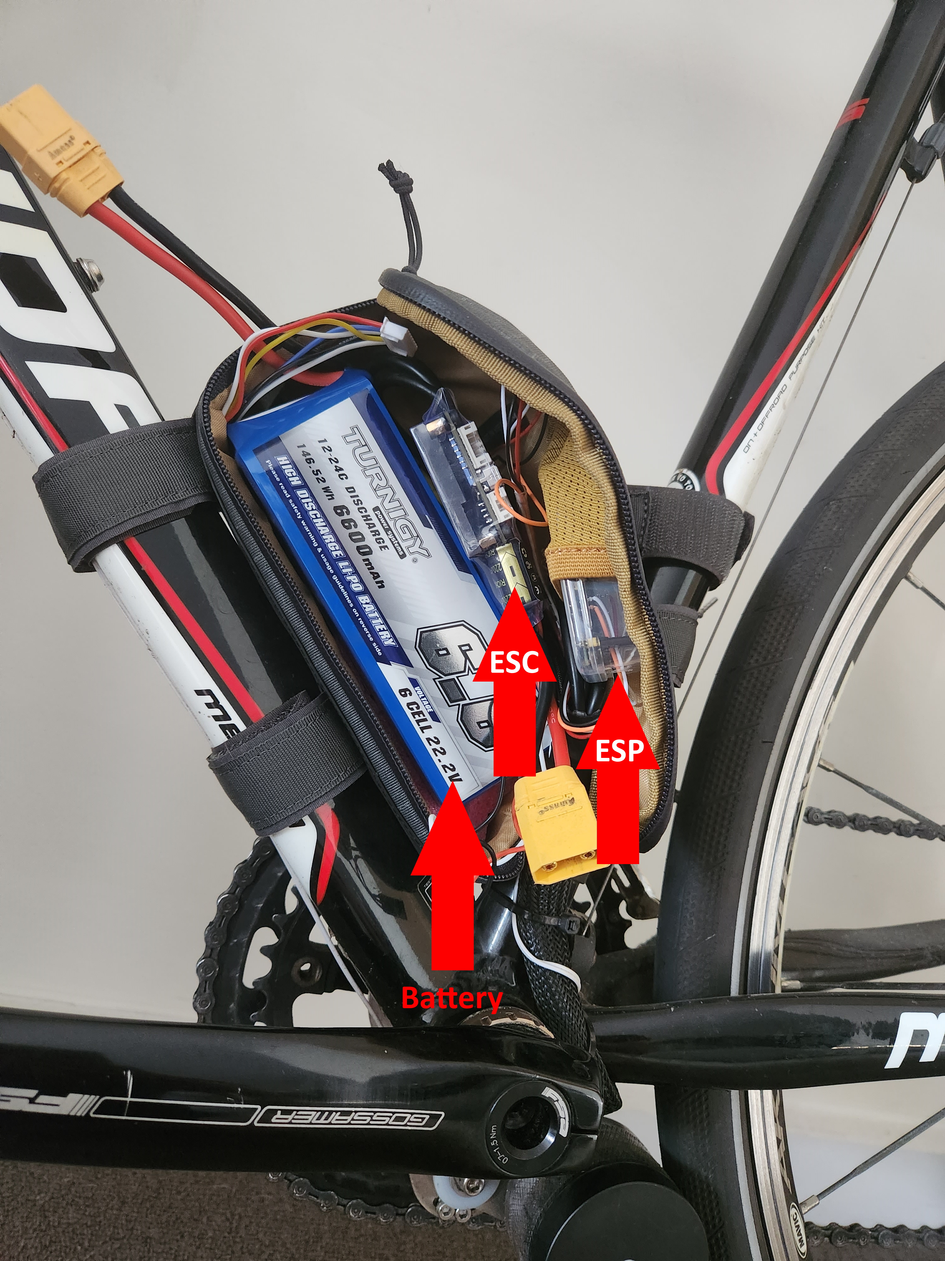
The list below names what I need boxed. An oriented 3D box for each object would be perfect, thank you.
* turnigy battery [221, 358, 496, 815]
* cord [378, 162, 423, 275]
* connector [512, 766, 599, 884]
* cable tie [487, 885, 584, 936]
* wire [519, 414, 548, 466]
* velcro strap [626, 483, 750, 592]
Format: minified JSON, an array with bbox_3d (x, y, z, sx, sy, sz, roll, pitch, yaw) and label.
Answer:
[{"bbox_3d":[-0.030,-0.013,0.303,0.051,0.146,0.053,-31,6,-13],"label":"turnigy battery"},{"bbox_3d":[-0.023,-0.139,0.281,0.011,0.039,0.009,-12,0,-15],"label":"cord"},{"bbox_3d":[0.024,0.054,0.238,0.021,0.030,0.011,-20,-44,5],"label":"connector"},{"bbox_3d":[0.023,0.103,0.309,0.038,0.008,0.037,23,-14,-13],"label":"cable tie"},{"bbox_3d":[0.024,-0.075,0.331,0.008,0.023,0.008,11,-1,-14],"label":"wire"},{"bbox_3d":[0.083,-0.032,0.338,0.051,0.029,0.041,17,-24,-14],"label":"velcro strap"}]

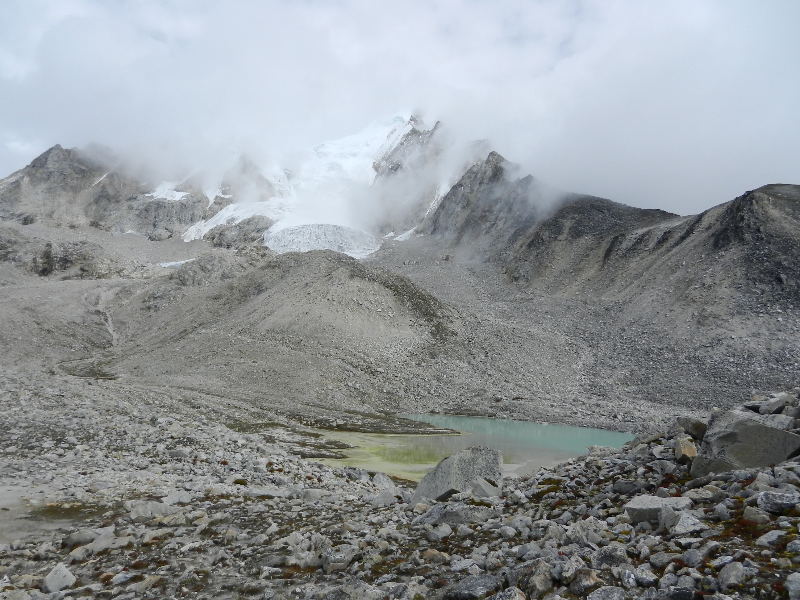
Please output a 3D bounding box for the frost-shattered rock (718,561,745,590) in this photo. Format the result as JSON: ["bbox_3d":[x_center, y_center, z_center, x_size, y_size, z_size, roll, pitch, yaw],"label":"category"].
[{"bbox_3d":[3.270,2.718,5.700,0.250,0.240,0.240,0,-1,0],"label":"frost-shattered rock"}]

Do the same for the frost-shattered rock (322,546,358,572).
[{"bbox_3d":[-0.690,2.997,6.700,0.410,0.250,0.320,0,-1,0],"label":"frost-shattered rock"}]

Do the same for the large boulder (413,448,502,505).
[{"bbox_3d":[1.254,3.827,12.600,1.900,1.100,1.300,0,-1,0],"label":"large boulder"}]

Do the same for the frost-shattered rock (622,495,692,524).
[{"bbox_3d":[3.922,3.198,8.800,1.030,0.340,0.600,0,-1,0],"label":"frost-shattered rock"}]

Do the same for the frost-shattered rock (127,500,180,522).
[{"bbox_3d":[-4.607,3.953,10.800,0.980,0.330,0.600,0,-1,0],"label":"frost-shattered rock"}]

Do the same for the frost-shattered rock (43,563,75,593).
[{"bbox_3d":[-3.605,2.930,6.100,0.320,0.260,0.250,0,-1,0],"label":"frost-shattered rock"}]

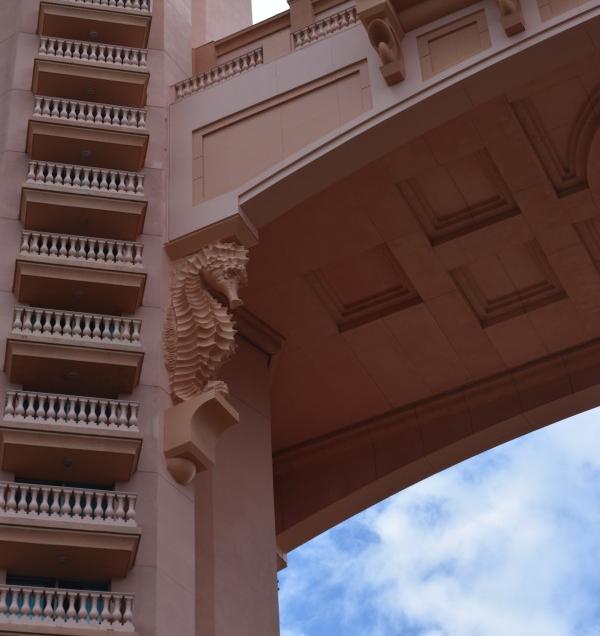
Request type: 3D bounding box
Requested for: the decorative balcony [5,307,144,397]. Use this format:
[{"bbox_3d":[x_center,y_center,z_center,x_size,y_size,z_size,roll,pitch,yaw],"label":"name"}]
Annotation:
[{"bbox_3d":[-5.643,0.782,43.330,3.361,1.568,1.210,6,-45,-10],"label":"decorative balcony"}]

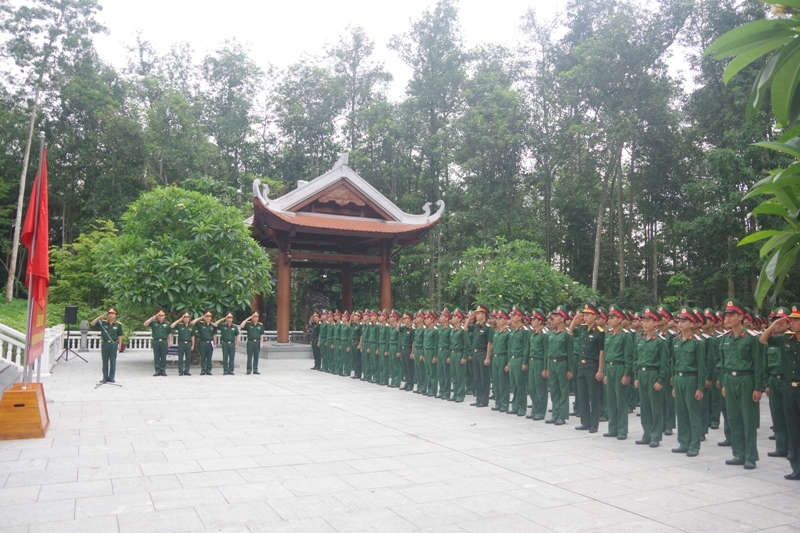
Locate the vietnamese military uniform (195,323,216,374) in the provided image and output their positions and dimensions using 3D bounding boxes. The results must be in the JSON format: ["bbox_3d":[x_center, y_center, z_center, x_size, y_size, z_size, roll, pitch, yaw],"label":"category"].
[{"bbox_3d":[-5.216,2.210,16.164,0.560,1.400,0.340,3,-6,-24],"label":"vietnamese military uniform"}]

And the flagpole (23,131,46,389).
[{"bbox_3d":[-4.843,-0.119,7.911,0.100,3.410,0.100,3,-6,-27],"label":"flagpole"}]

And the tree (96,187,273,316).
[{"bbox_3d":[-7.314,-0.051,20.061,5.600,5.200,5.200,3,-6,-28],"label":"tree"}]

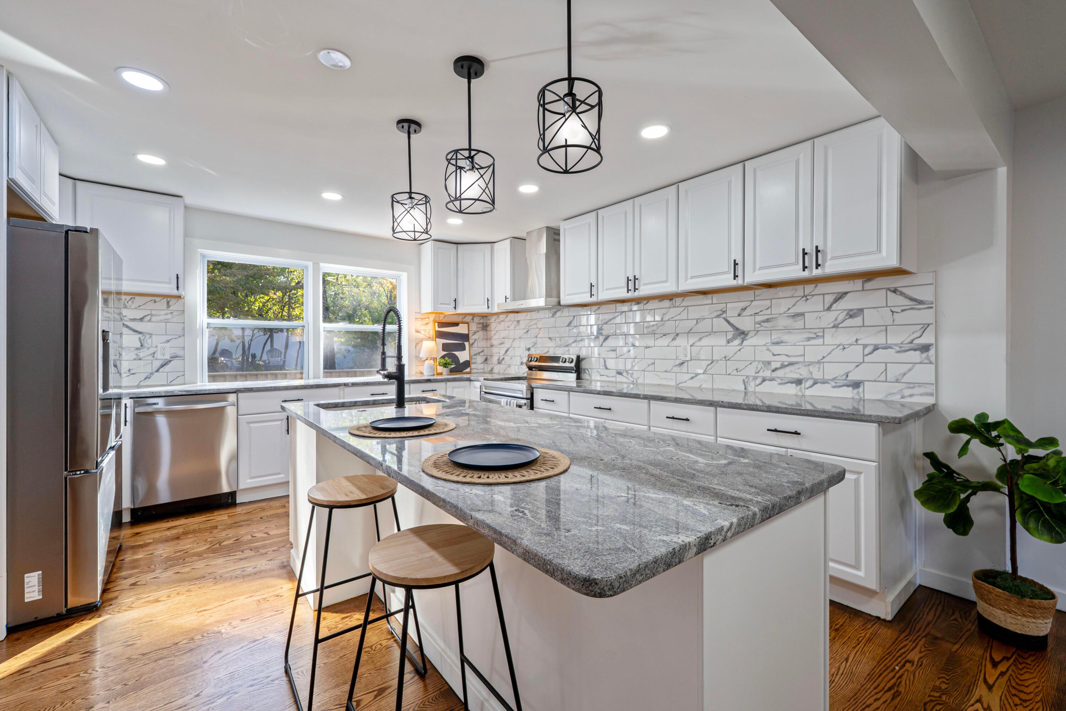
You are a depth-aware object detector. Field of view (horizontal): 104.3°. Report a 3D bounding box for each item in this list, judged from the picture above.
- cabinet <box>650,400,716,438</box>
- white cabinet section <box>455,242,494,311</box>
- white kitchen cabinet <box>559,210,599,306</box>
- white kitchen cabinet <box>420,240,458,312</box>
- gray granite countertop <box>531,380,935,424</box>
[{"bbox_3d":[1.190,0.754,2.847,0.623,0.931,0.461,-1,1,-38],"label":"cabinet"},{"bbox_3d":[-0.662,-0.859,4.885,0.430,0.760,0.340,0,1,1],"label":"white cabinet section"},{"bbox_3d":[0.542,-0.869,3.882,0.324,0.787,0.457,0,1,-40],"label":"white kitchen cabinet"},{"bbox_3d":[-1.085,-0.888,4.787,0.302,0.792,0.346,-1,1,-39],"label":"white kitchen cabinet"},{"bbox_3d":[1.053,0.268,2.970,0.658,0.035,2.559,-1,1,-40],"label":"gray granite countertop"}]

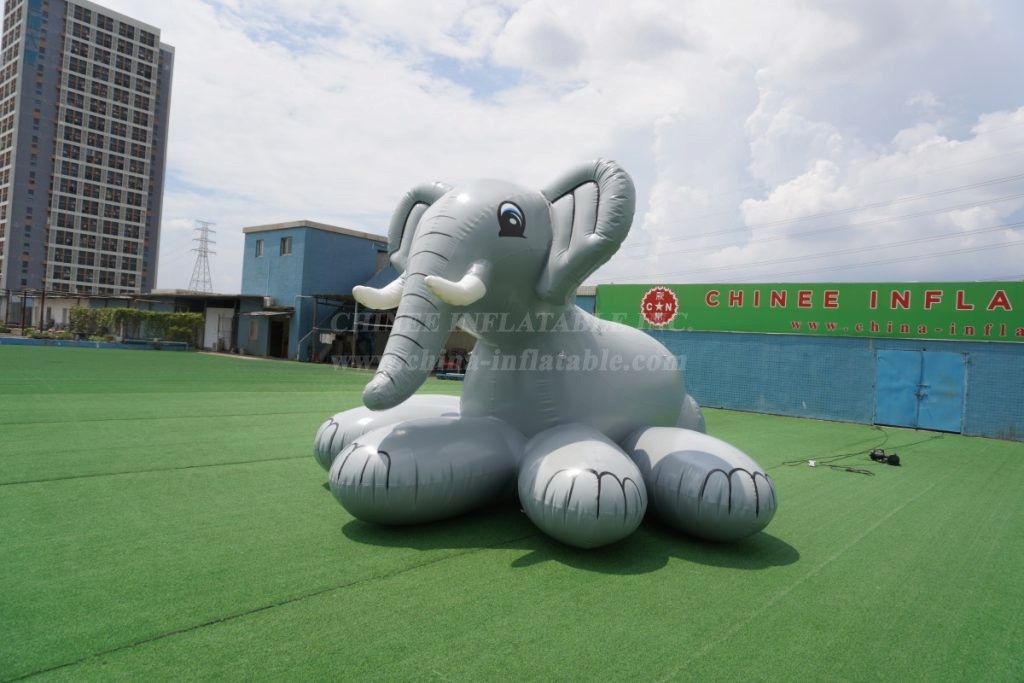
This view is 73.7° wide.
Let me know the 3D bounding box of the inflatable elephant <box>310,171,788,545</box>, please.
[{"bbox_3d":[0.527,-0.086,7.301,4.600,3.450,5.100,3,-1,35],"label":"inflatable elephant"}]

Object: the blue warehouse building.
[{"bbox_3d":[-11.930,-2.767,42.842,6.732,7.803,7.344,3,-1,40],"label":"blue warehouse building"}]

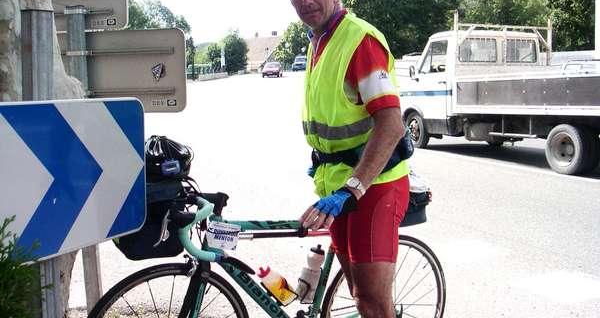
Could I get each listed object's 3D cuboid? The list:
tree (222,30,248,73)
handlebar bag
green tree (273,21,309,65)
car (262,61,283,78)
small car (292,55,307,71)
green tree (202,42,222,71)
[{"bbox_3d":[-6.704,-11.104,69.000,2.700,4.500,2.700,1,8,0],"label":"tree"},{"bbox_3d":[-0.562,0.202,2.342,0.190,0.245,0.260,-3,9,-28],"label":"handlebar bag"},{"bbox_3d":[-0.956,-14.665,84.000,5.200,6.000,5.000,1,8,0],"label":"green tree"},{"bbox_3d":[-2.498,-8.165,60.500,1.620,1.410,3.750,1,8,5],"label":"car"},{"bbox_3d":[0.055,-10.550,73.000,1.680,1.600,4.000,1,8,4],"label":"small car"},{"bbox_3d":[-9.510,-11.149,72.000,2.200,3.100,2.200,1,8,0],"label":"green tree"}]

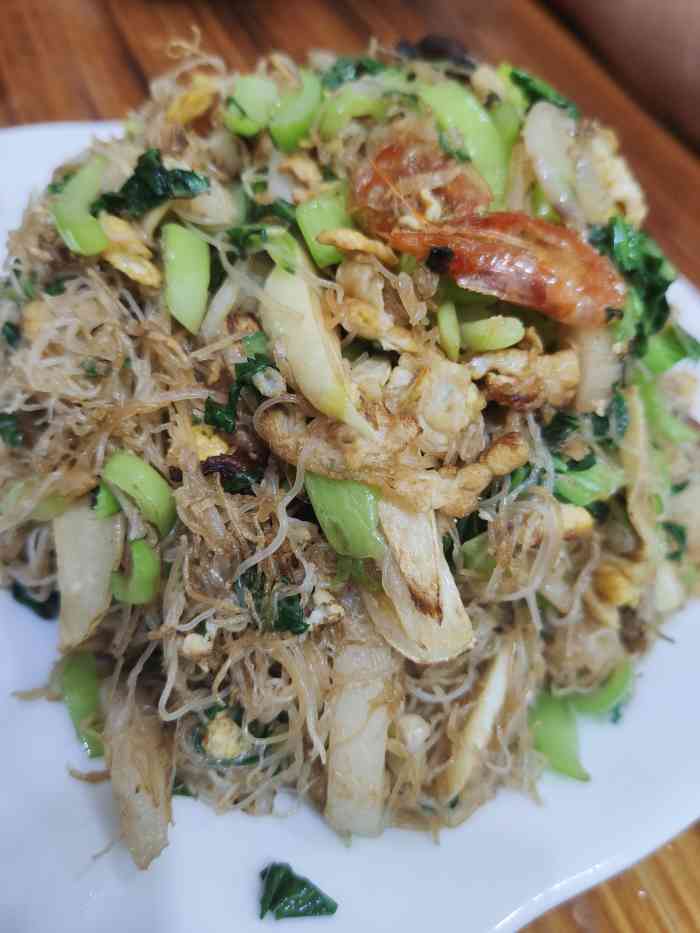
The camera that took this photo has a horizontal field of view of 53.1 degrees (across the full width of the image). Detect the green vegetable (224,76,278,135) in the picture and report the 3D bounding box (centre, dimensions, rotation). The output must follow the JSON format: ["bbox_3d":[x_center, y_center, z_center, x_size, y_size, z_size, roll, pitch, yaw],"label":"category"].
[{"bbox_3d":[-0.024,-0.087,0.172,0.011,0.012,0.015,19,86,1],"label":"green vegetable"}]

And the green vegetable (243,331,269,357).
[{"bbox_3d":[-0.018,-0.024,0.137,0.004,0.005,0.005,0,87,-1],"label":"green vegetable"}]

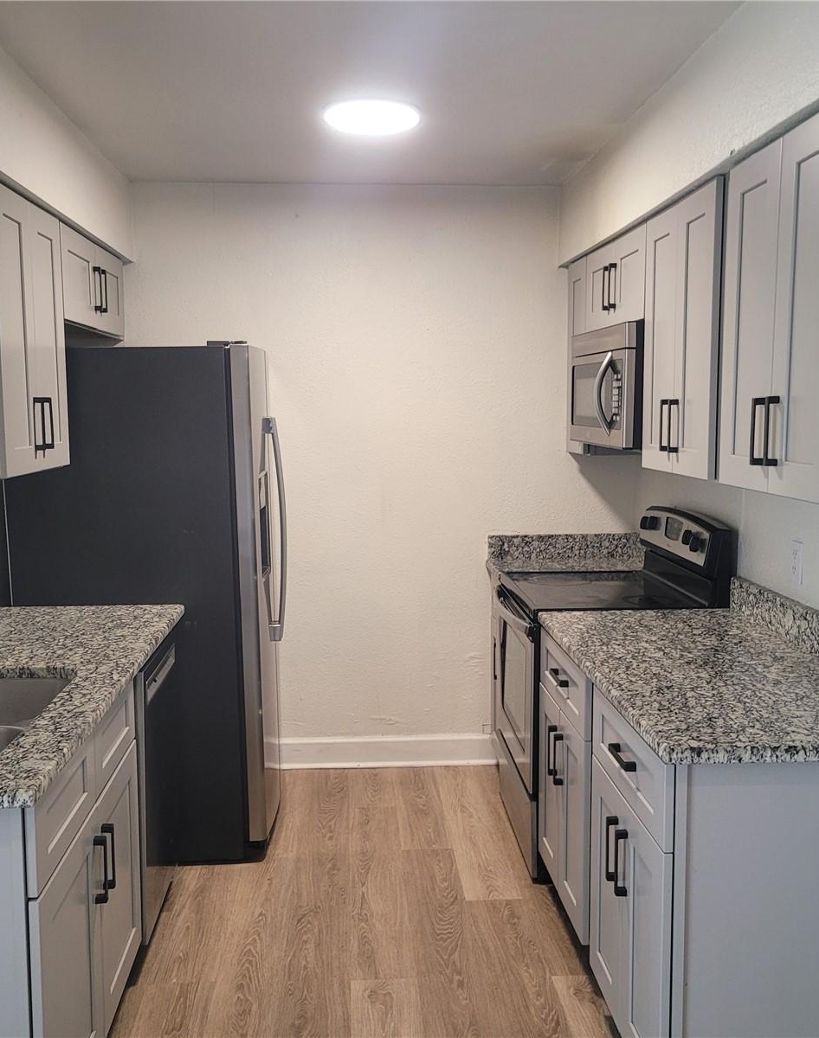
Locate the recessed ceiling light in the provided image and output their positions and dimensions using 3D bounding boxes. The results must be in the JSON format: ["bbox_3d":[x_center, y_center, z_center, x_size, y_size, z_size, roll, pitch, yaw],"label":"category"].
[{"bbox_3d":[-0.113,-1.220,3.170,0.292,0.028,0.292,0,6,-4],"label":"recessed ceiling light"}]

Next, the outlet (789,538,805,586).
[{"bbox_3d":[1.071,0.123,2.884,0.008,0.114,0.069,0,6,-4],"label":"outlet"}]

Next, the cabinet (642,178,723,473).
[{"bbox_3d":[0.901,-0.507,2.874,0.338,0.764,0.650,0,6,-4],"label":"cabinet"}]

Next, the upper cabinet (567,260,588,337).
[{"bbox_3d":[0.822,-0.644,4.125,0.338,0.764,0.328,0,6,-4],"label":"upper cabinet"}]

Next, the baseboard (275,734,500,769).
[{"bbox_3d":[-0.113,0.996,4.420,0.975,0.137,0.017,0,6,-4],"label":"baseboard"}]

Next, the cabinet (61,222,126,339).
[{"bbox_3d":[-1.258,-0.821,3.667,0.328,0.315,0.932,0,6,-4],"label":"cabinet"}]

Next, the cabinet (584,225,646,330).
[{"bbox_3d":[0.857,-0.807,3.556,0.338,0.318,0.772,0,6,-4],"label":"cabinet"}]

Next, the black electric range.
[{"bbox_3d":[0.681,0.567,3.701,0.668,1.151,0.759,0,6,-4],"label":"black electric range"}]

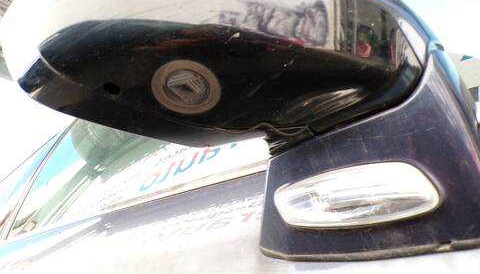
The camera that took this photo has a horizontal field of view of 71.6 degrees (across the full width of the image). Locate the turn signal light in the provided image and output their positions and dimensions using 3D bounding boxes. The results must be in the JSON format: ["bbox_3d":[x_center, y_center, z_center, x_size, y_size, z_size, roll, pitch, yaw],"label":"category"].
[{"bbox_3d":[0.076,0.038,0.223,0.104,0.042,0.022,-13,-31,22],"label":"turn signal light"}]

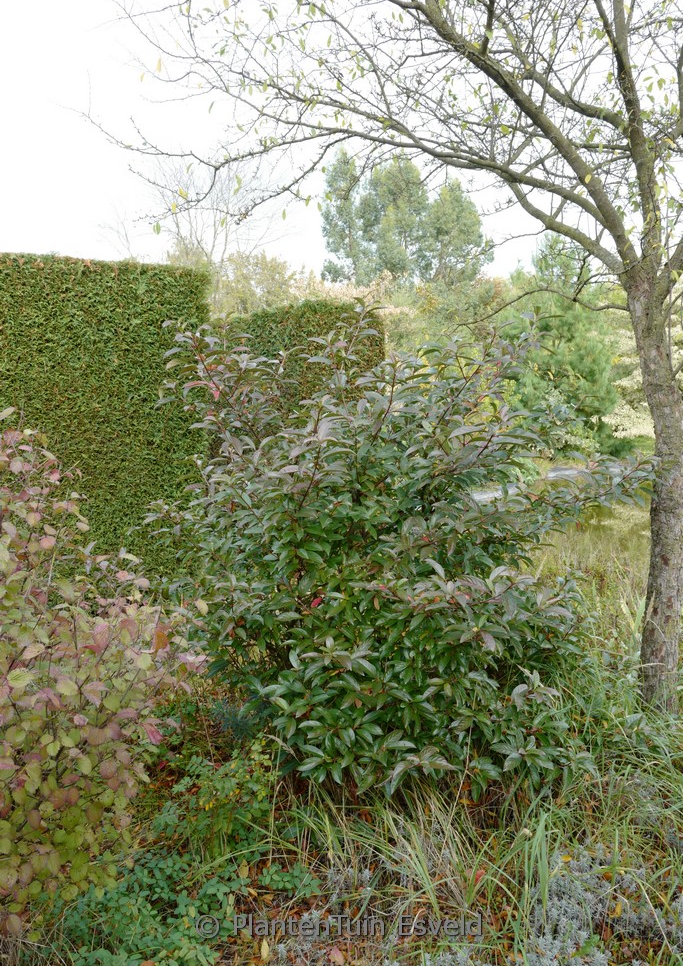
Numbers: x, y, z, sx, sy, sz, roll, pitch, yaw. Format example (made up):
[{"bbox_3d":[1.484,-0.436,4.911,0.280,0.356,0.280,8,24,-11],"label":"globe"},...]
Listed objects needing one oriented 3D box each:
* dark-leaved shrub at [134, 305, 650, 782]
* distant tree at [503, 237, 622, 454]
[{"bbox_3d":[0.250,0.220,3.500,2.100,1.950,1.850,0,7,0],"label":"dark-leaved shrub"},{"bbox_3d":[5.000,-3.100,18.000,2.700,4.900,2.700,0,7,0],"label":"distant tree"}]

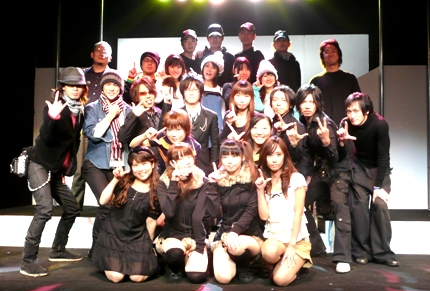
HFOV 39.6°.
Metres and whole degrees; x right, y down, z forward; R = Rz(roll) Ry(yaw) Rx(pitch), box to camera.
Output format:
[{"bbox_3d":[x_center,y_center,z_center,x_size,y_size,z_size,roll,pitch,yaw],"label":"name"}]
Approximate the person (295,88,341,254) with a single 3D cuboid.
[{"bbox_3d":[0.838,0.226,4.650,0.520,1.420,0.620,0,-1,14],"label":"person"}]

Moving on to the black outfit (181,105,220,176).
[{"bbox_3d":[-0.158,-0.009,5.100,0.470,0.720,0.290,1,-4,-1],"label":"black outfit"}]

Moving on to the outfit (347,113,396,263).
[{"bbox_3d":[1.212,0.343,4.650,0.460,1.180,0.500,0,-1,20],"label":"outfit"}]

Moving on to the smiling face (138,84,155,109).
[{"bbox_3d":[-0.545,-0.394,4.750,0.150,0.200,0.140,-12,0,-8],"label":"smiling face"}]

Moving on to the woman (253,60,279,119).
[{"bbox_3d":[0.568,-0.077,5.794,0.450,1.517,0.340,0,-4,9],"label":"woman"}]

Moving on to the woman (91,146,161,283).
[{"bbox_3d":[-0.638,0.499,4.250,0.520,0.950,0.620,0,-1,-6],"label":"woman"}]

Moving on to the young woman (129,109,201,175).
[{"bbox_3d":[-0.378,0.358,4.550,0.520,1.150,0.550,0,-1,-6],"label":"young woman"}]

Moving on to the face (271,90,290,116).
[{"bbox_3d":[0.525,-0.341,4.780,0.165,0.210,0.170,0,-4,11],"label":"face"}]

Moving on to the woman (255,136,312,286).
[{"bbox_3d":[0.485,0.481,4.220,0.450,1.010,0.650,0,-1,18],"label":"woman"}]

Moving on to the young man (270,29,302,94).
[{"bbox_3d":[0.745,-0.385,6.386,0.480,1.722,0.320,0,-4,7],"label":"young man"}]

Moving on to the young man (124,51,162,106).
[{"bbox_3d":[-0.702,-0.139,6.089,0.520,1.665,0.360,1,-4,-5],"label":"young man"}]

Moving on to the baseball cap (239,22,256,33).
[{"bbox_3d":[0.365,-1.320,6.700,0.185,0.120,0.260,0,-1,9],"label":"baseball cap"}]

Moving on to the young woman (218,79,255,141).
[{"bbox_3d":[0.183,0.204,4.746,0.440,1.457,0.380,0,-4,3],"label":"young woman"}]

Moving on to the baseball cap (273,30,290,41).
[{"bbox_3d":[0.752,-1.239,6.750,0.185,0.120,0.260,0,-1,3],"label":"baseball cap"}]

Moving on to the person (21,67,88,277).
[{"bbox_3d":[-1.238,0.208,4.600,0.580,1.560,0.600,0,-1,-27],"label":"person"}]

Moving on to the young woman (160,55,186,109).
[{"bbox_3d":[-0.390,-0.106,5.750,0.440,1.550,0.320,0,-1,-3],"label":"young woman"}]

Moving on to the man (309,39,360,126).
[{"bbox_3d":[1.145,-0.173,5.637,0.520,1.695,0.330,0,-4,9],"label":"man"}]

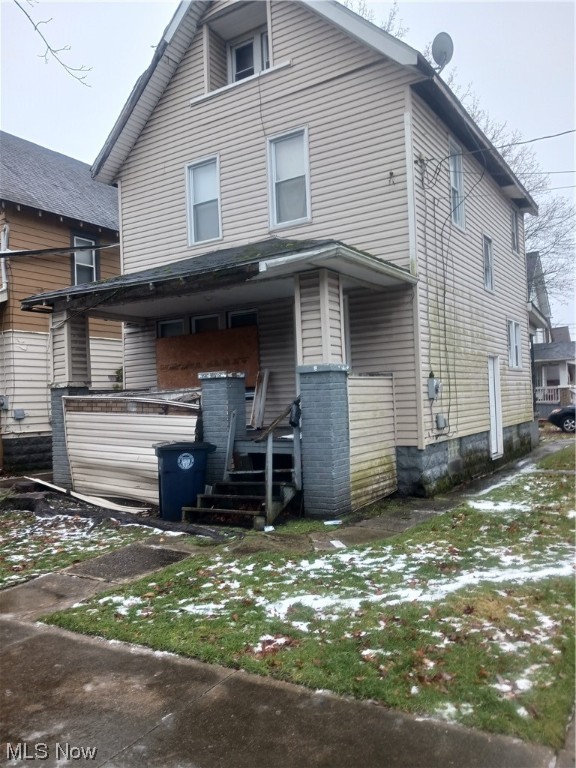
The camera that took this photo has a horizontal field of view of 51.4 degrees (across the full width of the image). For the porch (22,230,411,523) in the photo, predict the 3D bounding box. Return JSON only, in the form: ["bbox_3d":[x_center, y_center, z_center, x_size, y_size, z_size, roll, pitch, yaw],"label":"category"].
[{"bbox_3d":[-1.251,-0.280,8.768,5.720,3.952,2.600,-3,-1,33],"label":"porch"}]

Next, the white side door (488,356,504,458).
[{"bbox_3d":[4.089,0.453,11.892,0.104,2.007,0.884,-3,-1,33],"label":"white side door"}]

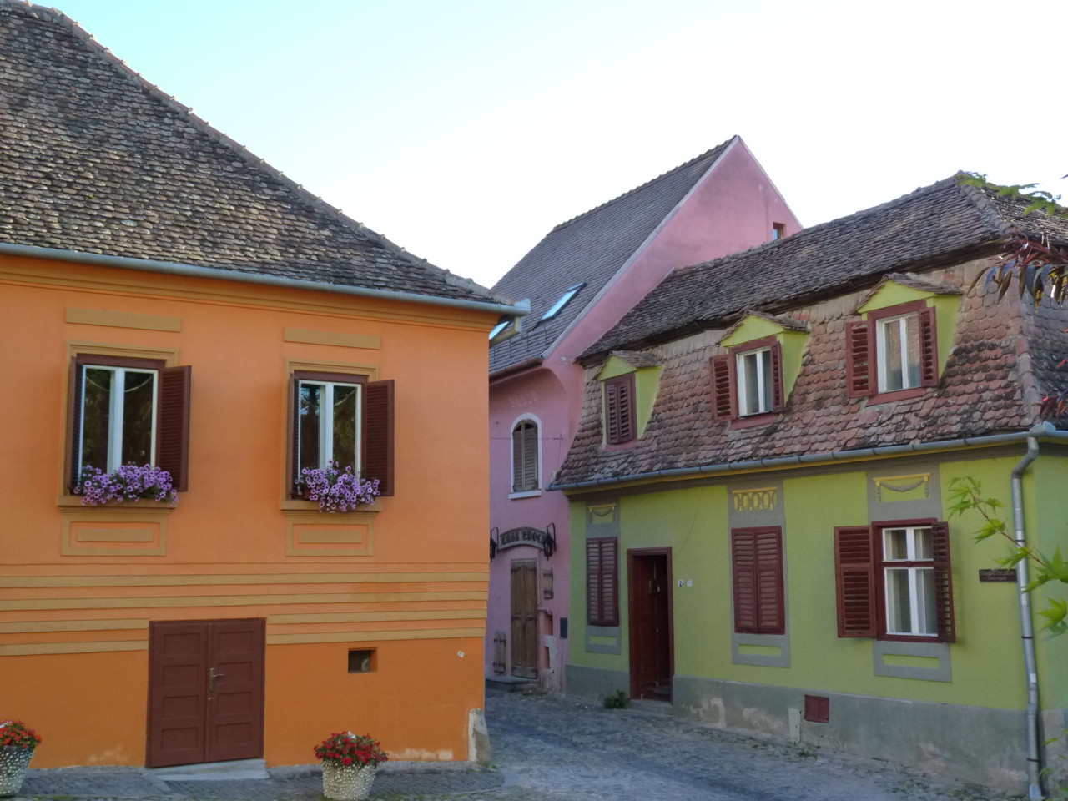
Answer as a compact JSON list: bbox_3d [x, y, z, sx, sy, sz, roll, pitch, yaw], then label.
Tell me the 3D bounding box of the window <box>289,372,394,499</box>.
[{"bbox_3d":[-2.150,0.384,13.800,1.125,1.429,0.380,4,-9,-30],"label":"window"}]

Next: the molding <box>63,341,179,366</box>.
[{"bbox_3d":[-4.158,-0.474,12.527,1.107,0.170,0.070,4,-9,-30],"label":"molding"}]

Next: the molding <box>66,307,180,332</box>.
[{"bbox_3d":[-4.166,-0.818,12.574,1.128,0.151,0.050,4,-9,-30],"label":"molding"}]

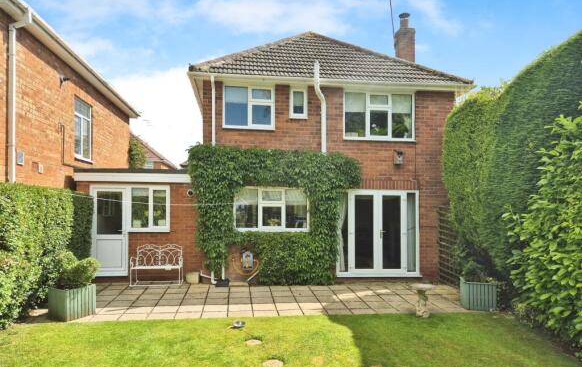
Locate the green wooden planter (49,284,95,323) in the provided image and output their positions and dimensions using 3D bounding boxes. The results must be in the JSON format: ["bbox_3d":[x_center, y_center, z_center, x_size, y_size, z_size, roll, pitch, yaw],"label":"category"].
[{"bbox_3d":[-3.835,2.058,6.801,0.525,0.510,0.525,0,-1,30],"label":"green wooden planter"}]

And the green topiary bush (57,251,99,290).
[{"bbox_3d":[-3.743,1.530,6.825,0.660,0.640,0.520,1,-1,-29],"label":"green topiary bush"}]

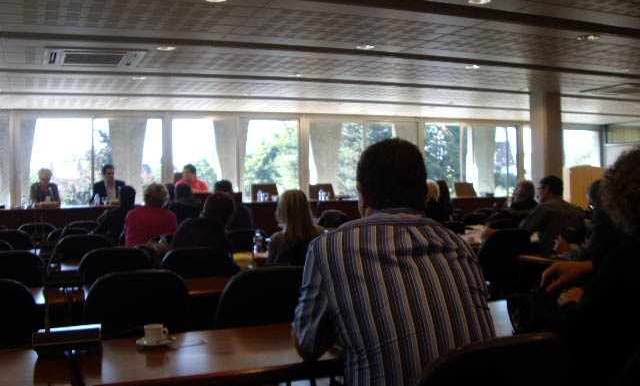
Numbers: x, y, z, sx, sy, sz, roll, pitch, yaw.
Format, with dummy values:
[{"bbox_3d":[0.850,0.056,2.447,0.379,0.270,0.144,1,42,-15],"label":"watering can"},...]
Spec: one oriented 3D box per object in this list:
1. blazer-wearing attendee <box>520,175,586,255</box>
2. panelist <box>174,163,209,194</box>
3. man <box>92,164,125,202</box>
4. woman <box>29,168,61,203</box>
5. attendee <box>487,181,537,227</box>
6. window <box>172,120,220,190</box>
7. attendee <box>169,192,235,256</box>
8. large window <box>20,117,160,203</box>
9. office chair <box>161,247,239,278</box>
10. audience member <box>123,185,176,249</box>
[{"bbox_3d":[1.765,0.505,5.622,0.520,1.284,0.720,-1,1,-40],"label":"blazer-wearing attendee"},{"bbox_3d":[-1.758,0.231,9.714,0.520,1.270,0.700,-1,1,-23],"label":"panelist"},{"bbox_3d":[-2.893,0.253,9.696,0.500,1.300,0.680,-1,1,-23],"label":"man"},{"bbox_3d":[-3.648,0.292,9.346,0.460,1.270,0.660,-1,1,-23],"label":"woman"},{"bbox_3d":[1.973,0.507,7.294,0.500,1.260,0.650,-1,1,-43],"label":"attendee"},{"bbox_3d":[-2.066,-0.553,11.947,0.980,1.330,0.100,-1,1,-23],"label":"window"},{"bbox_3d":[-0.762,0.593,4.413,0.480,1.206,0.720,-1,1,-23],"label":"attendee"},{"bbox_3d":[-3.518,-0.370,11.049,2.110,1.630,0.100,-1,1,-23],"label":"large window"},{"bbox_3d":[-0.790,0.772,4.453,0.480,0.900,0.550,-1,1,-17],"label":"office chair"},{"bbox_3d":[-1.400,0.557,5.763,0.490,1.268,0.720,-1,1,-23],"label":"audience member"}]

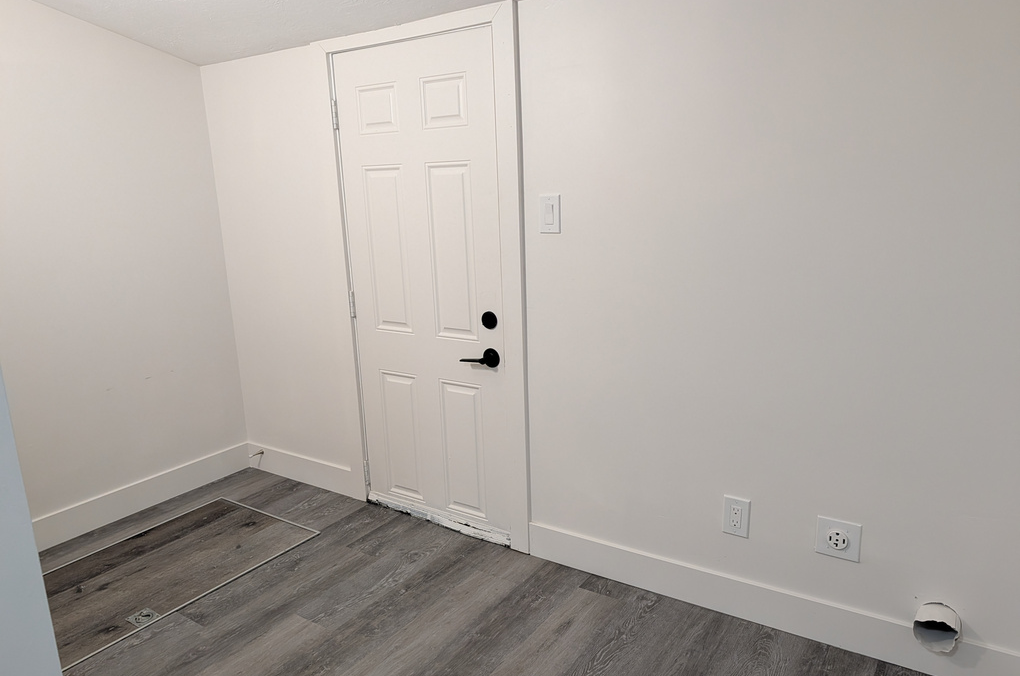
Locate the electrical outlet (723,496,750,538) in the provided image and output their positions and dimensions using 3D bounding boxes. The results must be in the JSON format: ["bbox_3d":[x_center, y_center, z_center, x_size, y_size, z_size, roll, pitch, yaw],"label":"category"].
[{"bbox_3d":[0.695,0.549,2.174,0.079,0.122,0.010,6,15,33],"label":"electrical outlet"}]

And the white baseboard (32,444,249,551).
[{"bbox_3d":[-1.570,0.676,3.109,0.015,0.132,1.025,6,15,33],"label":"white baseboard"}]

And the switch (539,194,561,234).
[{"bbox_3d":[0.133,-0.405,2.322,0.077,0.125,0.011,6,15,33],"label":"switch"}]

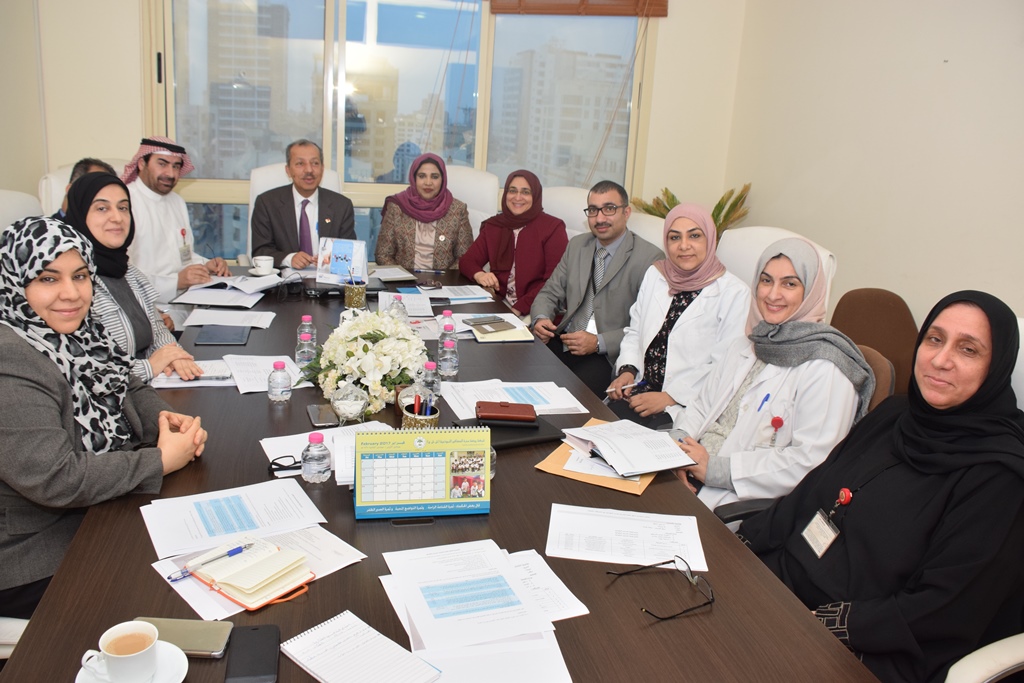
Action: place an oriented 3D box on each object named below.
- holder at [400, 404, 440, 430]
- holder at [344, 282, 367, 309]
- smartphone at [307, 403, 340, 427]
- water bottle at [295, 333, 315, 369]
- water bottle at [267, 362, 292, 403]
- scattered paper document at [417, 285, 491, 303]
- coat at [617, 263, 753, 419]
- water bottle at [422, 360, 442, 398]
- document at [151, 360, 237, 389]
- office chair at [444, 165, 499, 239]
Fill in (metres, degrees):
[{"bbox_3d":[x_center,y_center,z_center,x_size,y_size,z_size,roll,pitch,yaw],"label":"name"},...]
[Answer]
[{"bbox_3d":[-0.219,0.211,1.838,0.088,0.100,0.088,3,16,0],"label":"holder"},{"bbox_3d":[-0.653,-0.195,3.233,0.090,0.105,0.090,3,15,-1],"label":"holder"},{"bbox_3d":[-0.491,0.194,1.997,0.069,0.008,0.143,-2,16,-21],"label":"smartphone"},{"bbox_3d":[-0.636,0.030,2.362,0.063,0.111,0.063,3,16,0],"label":"water bottle"},{"bbox_3d":[-0.636,0.106,2.100,0.064,0.110,0.064,3,16,0],"label":"water bottle"},{"bbox_3d":[-0.257,-0.229,3.516,0.297,0.010,0.220,-3,17,-19],"label":"scattered paper document"},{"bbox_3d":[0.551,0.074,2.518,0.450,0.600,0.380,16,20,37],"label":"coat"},{"bbox_3d":[-0.231,0.110,2.184,0.064,0.105,0.064,3,15,-1],"label":"water bottle"},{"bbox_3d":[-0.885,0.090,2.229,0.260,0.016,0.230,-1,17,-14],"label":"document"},{"bbox_3d":[-0.348,-0.318,4.376,0.620,1.260,0.680,2,15,-5],"label":"office chair"}]

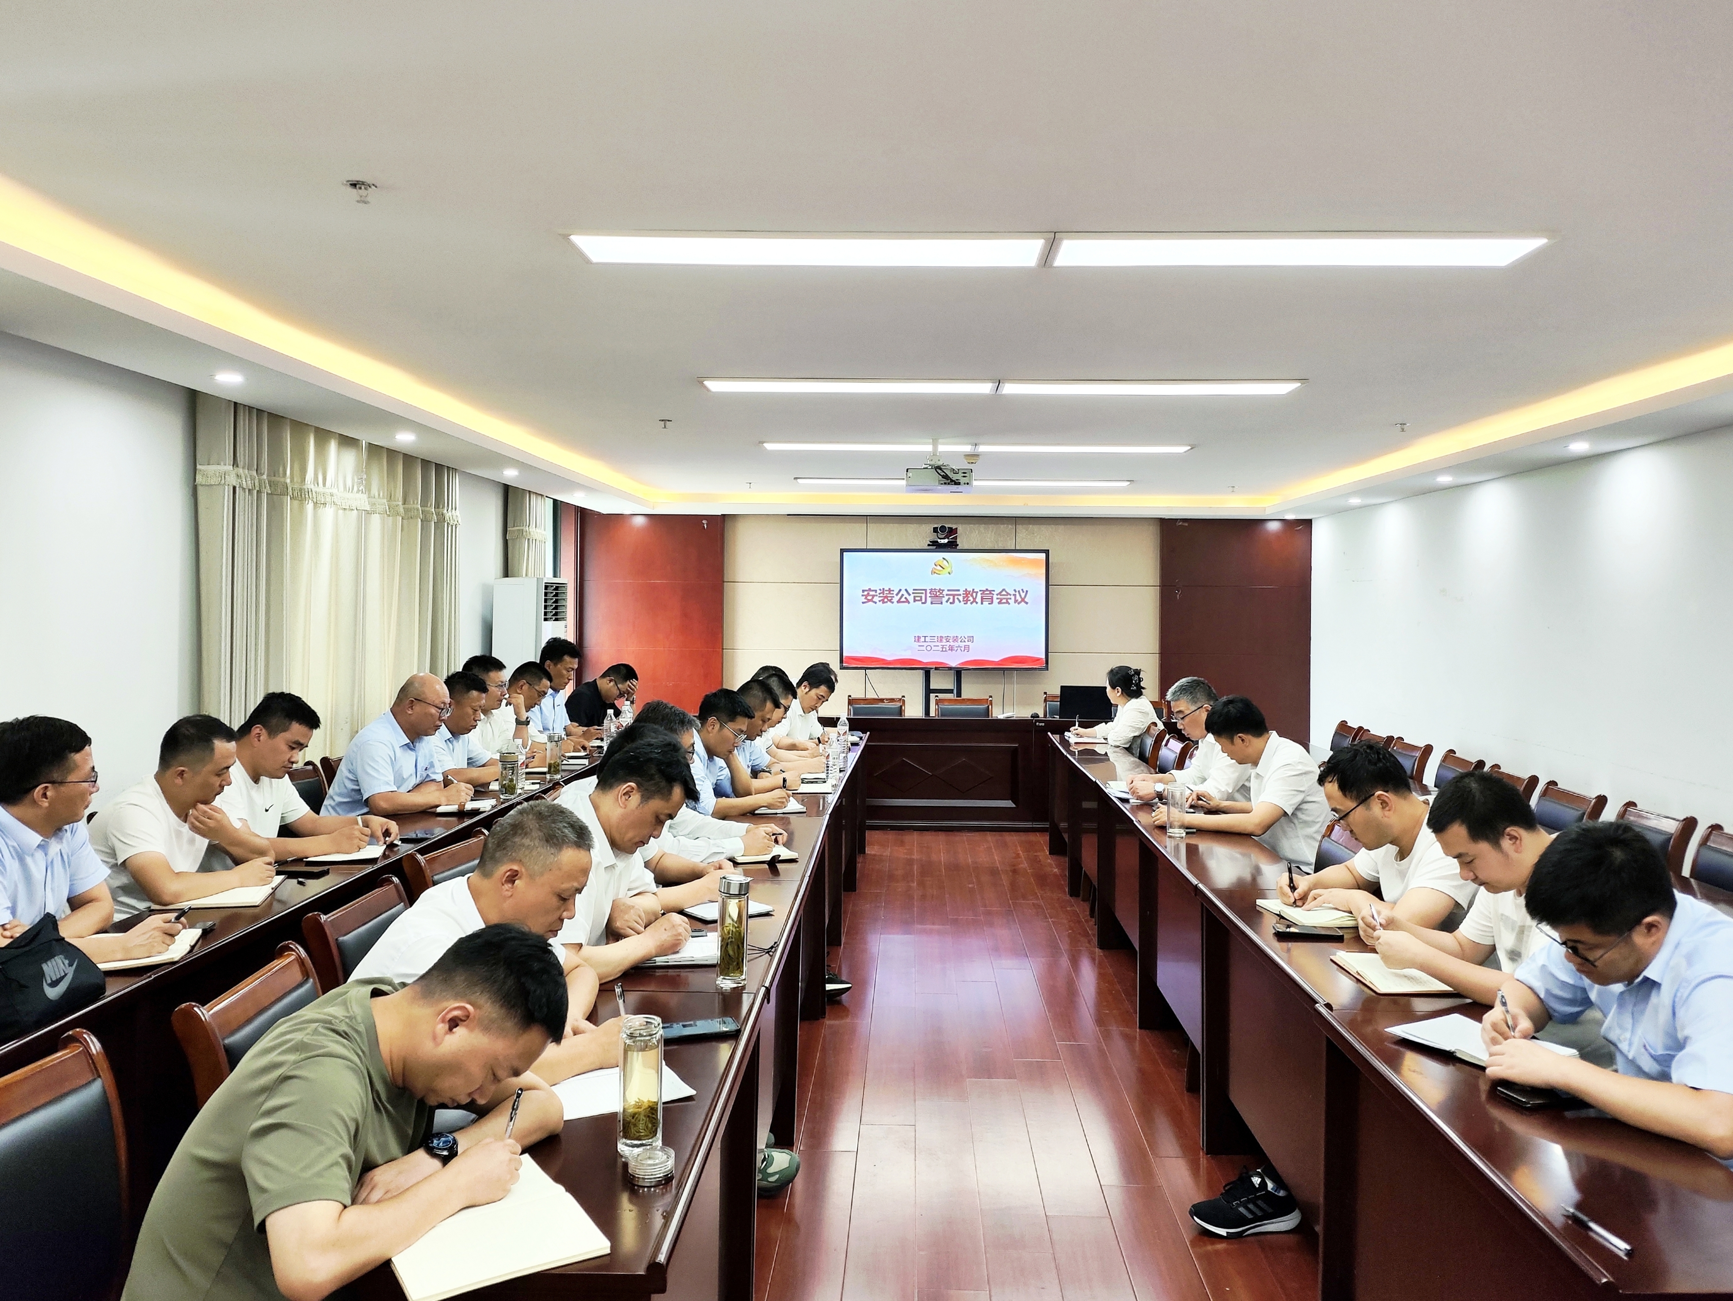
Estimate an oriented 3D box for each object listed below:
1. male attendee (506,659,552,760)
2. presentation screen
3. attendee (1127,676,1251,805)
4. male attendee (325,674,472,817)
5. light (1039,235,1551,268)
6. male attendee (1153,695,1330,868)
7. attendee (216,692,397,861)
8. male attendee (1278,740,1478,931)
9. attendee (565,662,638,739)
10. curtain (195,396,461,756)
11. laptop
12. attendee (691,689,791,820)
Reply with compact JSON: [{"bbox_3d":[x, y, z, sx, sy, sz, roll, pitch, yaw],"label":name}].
[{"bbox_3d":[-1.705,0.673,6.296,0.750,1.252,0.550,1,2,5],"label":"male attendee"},{"bbox_3d":[0.642,-0.329,10.277,1.710,0.990,0.090,1,2,2],"label":"presentation screen"},{"bbox_3d":[1.470,0.740,5.327,0.750,1.260,0.560,0,2,-5],"label":"attendee"},{"bbox_3d":[-1.837,0.708,4.807,0.770,1.240,0.520,1,2,7],"label":"male attendee"},{"bbox_3d":[1.064,-1.018,3.157,1.200,0.050,0.300,1,2,2],"label":"light"},{"bbox_3d":[1.418,0.772,4.635,0.780,1.210,0.520,1,2,7],"label":"male attendee"},{"bbox_3d":[-1.859,0.745,4.028,0.800,1.220,0.520,1,2,12],"label":"attendee"},{"bbox_3d":[1.441,0.872,3.357,0.700,1.260,0.550,1,2,-3],"label":"male attendee"},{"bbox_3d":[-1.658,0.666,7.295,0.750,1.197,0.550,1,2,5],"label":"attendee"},{"bbox_3d":[-2.384,0.141,5.941,0.150,2.200,2.550,1,2,2],"label":"curtain"},{"bbox_3d":[1.551,0.358,8.932,0.370,0.240,0.280,1,2,2],"label":"laptop"},{"bbox_3d":[-0.557,0.754,4.904,0.750,1.214,0.560,1,2,4],"label":"attendee"}]

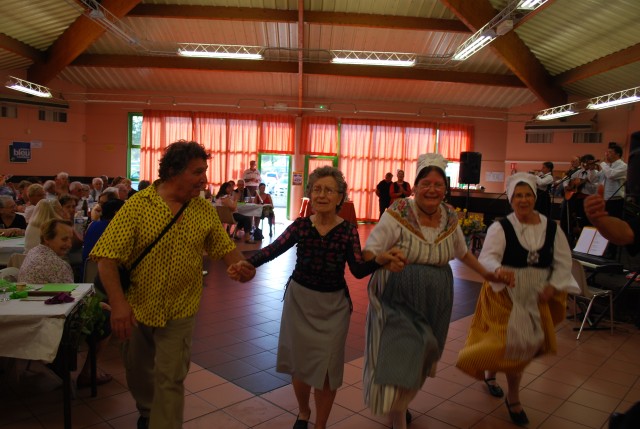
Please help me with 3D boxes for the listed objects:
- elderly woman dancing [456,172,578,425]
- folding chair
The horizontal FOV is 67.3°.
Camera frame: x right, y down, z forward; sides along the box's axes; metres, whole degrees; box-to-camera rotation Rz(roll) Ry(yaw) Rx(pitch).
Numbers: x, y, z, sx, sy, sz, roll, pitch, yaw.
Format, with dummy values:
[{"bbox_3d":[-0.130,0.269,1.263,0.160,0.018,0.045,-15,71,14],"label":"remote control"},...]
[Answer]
[{"bbox_3d":[1.320,0.523,3.230,0.740,1.580,0.580,2,5,0],"label":"elderly woman dancing"},{"bbox_3d":[2.696,0.819,4.997,0.530,0.790,0.470,0,5,-22],"label":"folding chair"}]

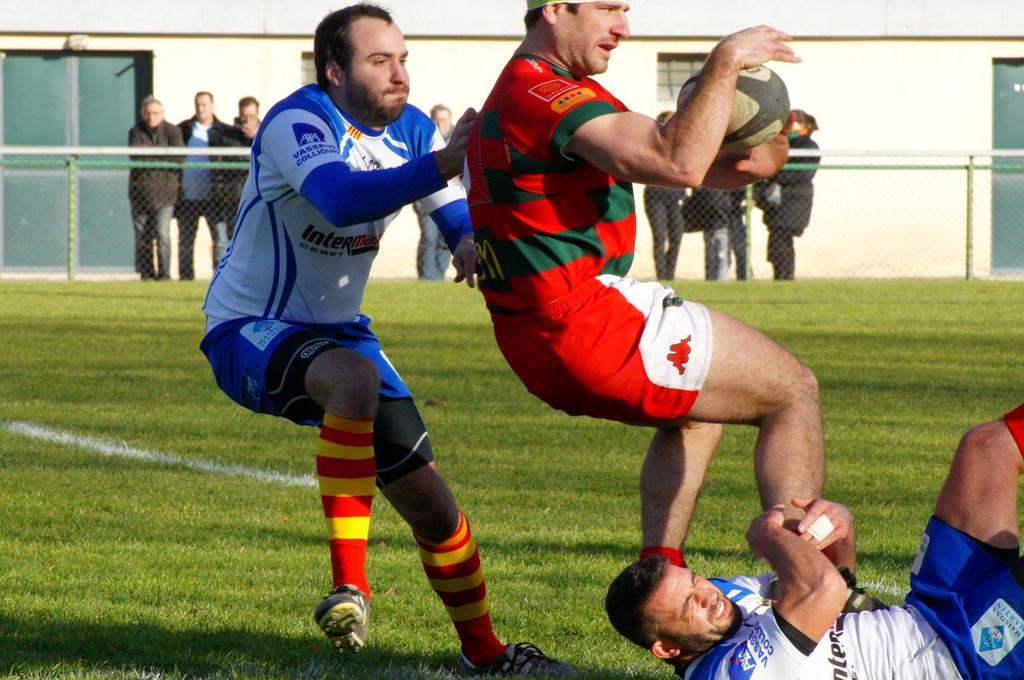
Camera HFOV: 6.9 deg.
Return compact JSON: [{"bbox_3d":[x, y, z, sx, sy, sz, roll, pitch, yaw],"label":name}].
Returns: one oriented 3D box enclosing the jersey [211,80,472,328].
[{"bbox_3d":[-0.357,-0.273,17.550,0.400,0.520,0.500,20,14,42],"label":"jersey"}]

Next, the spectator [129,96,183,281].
[{"bbox_3d":[-3.149,-1.311,75.500,0.500,1.710,0.350,0,1,-5],"label":"spectator"}]

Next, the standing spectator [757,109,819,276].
[{"bbox_3d":[2.454,-1.249,75.500,0.450,1.600,0.500,-1,1,-25],"label":"standing spectator"}]

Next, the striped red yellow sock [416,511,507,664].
[{"bbox_3d":[-0.102,0.513,17.600,0.160,0.340,0.120,1,28,34],"label":"striped red yellow sock"}]

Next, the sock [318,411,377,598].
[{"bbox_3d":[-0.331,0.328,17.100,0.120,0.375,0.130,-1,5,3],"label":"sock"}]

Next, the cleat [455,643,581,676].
[{"bbox_3d":[0.015,0.666,17.600,0.290,0.100,0.105,1,1,33],"label":"cleat"}]

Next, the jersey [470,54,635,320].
[{"bbox_3d":[0.082,-0.321,17.600,0.360,0.540,0.500,0,1,5],"label":"jersey"}]

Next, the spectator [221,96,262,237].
[{"bbox_3d":[-2.393,-1.300,75.400,0.500,1.700,0.400,1,1,30],"label":"spectator"}]

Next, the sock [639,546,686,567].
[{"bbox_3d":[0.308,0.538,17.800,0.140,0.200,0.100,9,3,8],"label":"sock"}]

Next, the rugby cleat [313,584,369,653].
[{"bbox_3d":[-0.343,0.534,17.030,0.105,0.110,0.290,0,-16,9],"label":"rugby cleat"}]

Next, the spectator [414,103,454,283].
[{"bbox_3d":[-0.687,-1.271,75.500,0.480,1.640,0.330,0,1,-18],"label":"spectator"}]

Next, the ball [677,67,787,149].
[{"bbox_3d":[0.458,-0.481,17.600,0.190,0.190,0.286,0,-6,-39],"label":"ball"}]

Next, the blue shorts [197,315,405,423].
[{"bbox_3d":[-0.426,0.061,17.500,0.380,0.260,0.420,1,2,41],"label":"blue shorts"}]

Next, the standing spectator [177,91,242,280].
[{"bbox_3d":[-2.706,-1.324,75.500,0.530,1.760,0.360,0,1,9],"label":"standing spectator"}]

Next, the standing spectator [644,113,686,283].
[{"bbox_3d":[1.431,-1.338,80.000,0.460,1.640,0.300,0,1,0],"label":"standing spectator"}]

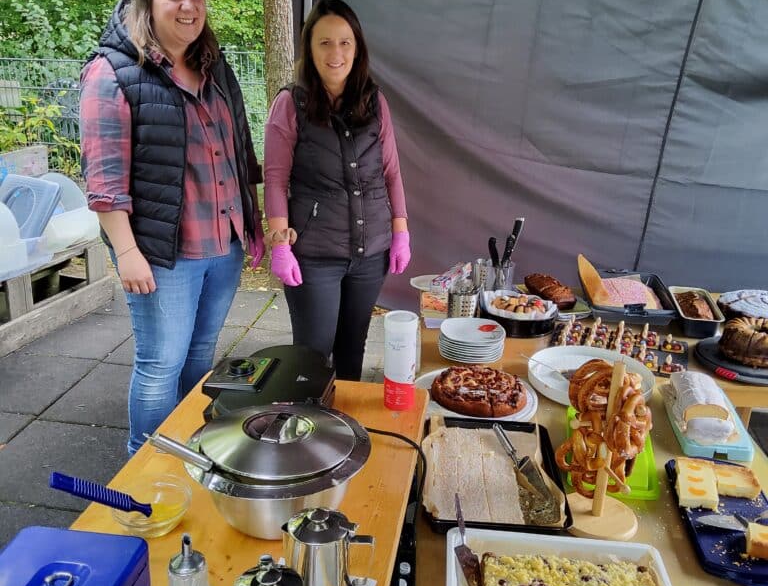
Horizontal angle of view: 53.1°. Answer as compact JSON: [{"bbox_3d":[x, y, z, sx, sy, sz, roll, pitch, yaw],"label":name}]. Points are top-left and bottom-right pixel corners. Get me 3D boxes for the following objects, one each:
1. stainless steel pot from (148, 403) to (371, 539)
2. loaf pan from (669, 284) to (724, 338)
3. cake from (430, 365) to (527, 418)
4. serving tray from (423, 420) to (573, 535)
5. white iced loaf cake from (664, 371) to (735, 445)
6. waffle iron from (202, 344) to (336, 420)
[{"bbox_3d":[-0.184,0.268,1.218,0.328,0.158,0.296,5,20,8],"label":"stainless steel pot"},{"bbox_3d":[0.987,0.063,2.448,0.120,0.074,0.298,6,20,9],"label":"loaf pan"},{"bbox_3d":[0.246,0.249,1.990,0.250,0.048,0.250,4,20,4],"label":"cake"},{"bbox_3d":[0.229,0.385,1.652,0.290,0.040,0.400,4,20,4],"label":"serving tray"},{"bbox_3d":[0.785,0.272,1.917,0.119,0.072,0.292,5,20,7],"label":"white iced loaf cake"},{"bbox_3d":[-0.217,0.195,1.487,0.242,0.108,0.238,5,20,8],"label":"waffle iron"}]

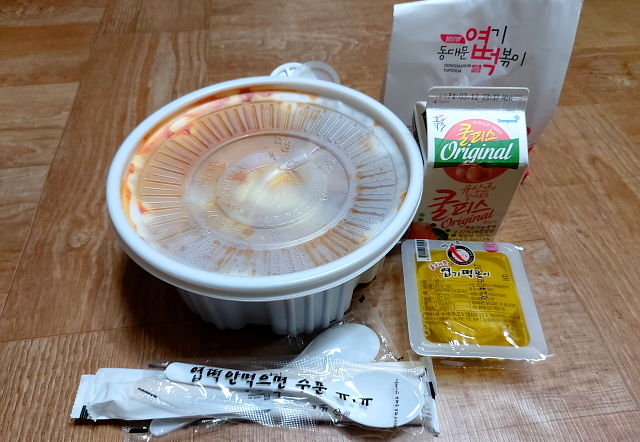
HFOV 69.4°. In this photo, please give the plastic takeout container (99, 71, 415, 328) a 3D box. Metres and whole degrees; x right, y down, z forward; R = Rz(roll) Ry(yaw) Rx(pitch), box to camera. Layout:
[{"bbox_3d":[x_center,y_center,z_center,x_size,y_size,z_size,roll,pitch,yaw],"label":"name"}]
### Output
[{"bbox_3d":[-0.039,-0.019,0.369,0.227,0.086,0.227,-1,49,0],"label":"plastic takeout container"}]

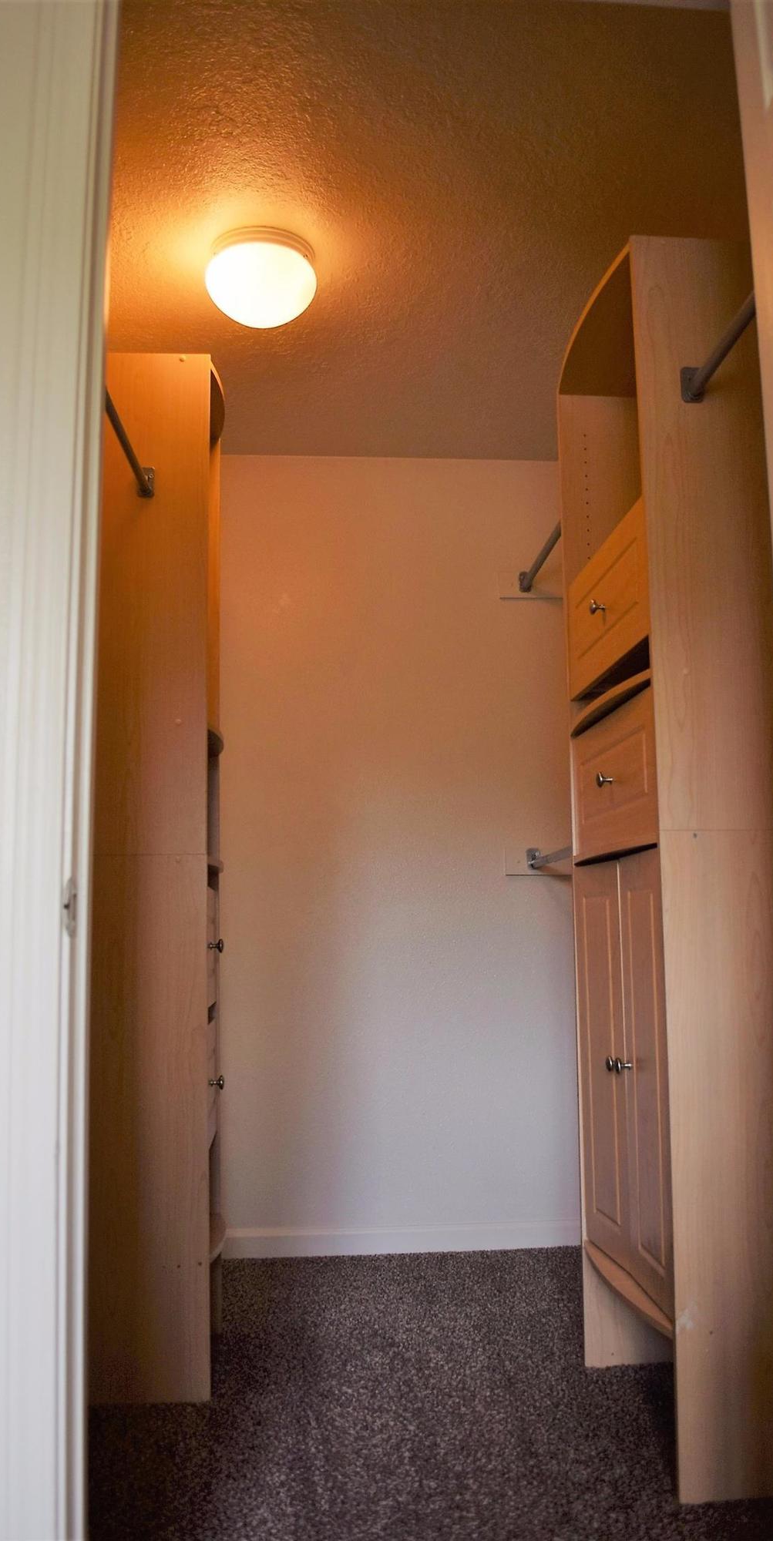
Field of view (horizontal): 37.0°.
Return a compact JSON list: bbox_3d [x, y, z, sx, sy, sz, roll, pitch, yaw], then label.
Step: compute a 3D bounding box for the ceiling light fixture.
[{"bbox_3d":[-0.261,-1.014,2.418,0.234,0.144,0.234,0,-8,-5],"label":"ceiling light fixture"}]

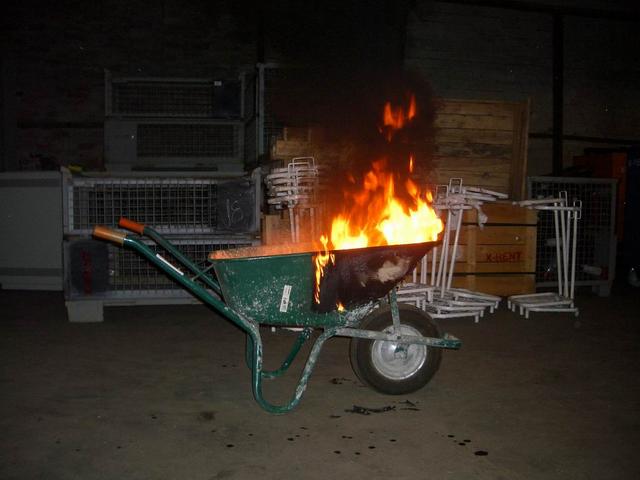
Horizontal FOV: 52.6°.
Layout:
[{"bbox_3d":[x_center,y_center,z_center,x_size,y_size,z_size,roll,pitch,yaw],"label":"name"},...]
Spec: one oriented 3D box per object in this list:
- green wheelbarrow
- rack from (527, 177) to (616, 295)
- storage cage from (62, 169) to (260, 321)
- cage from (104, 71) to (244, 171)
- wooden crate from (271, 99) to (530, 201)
[{"bbox_3d":[-0.157,0.269,2.546,1.370,0.660,0.630,0,3,-5],"label":"green wheelbarrow"},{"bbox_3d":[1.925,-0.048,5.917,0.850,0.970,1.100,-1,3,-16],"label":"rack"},{"bbox_3d":[-1.039,0.017,4.552,1.240,0.970,0.835,0,3,-4],"label":"storage cage"},{"bbox_3d":[-1.322,-1.032,6.185,1.240,0.970,0.835,0,3,-3],"label":"cage"},{"bbox_3d":[0.610,-0.764,5.700,2.150,0.850,0.900,-1,3,-12],"label":"wooden crate"}]

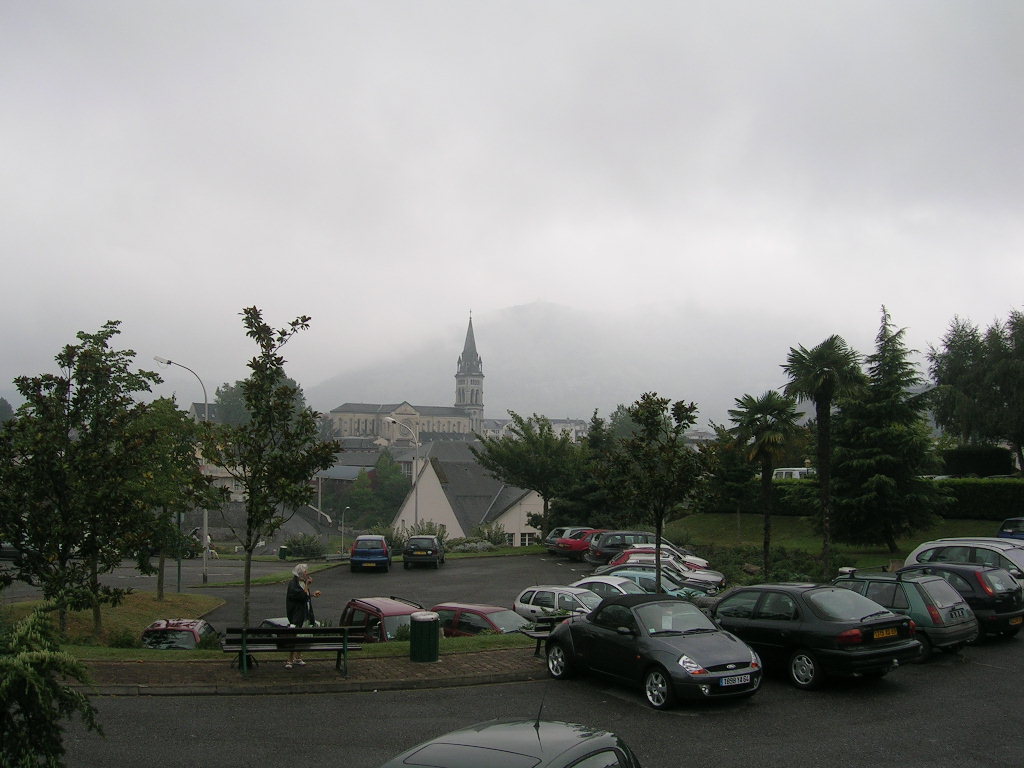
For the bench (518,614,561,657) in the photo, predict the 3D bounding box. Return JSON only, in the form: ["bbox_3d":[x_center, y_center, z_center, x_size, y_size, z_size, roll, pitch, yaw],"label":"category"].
[{"bbox_3d":[1.173,4.183,17.618,2.100,0.800,0.620,2,-3,-33],"label":"bench"}]

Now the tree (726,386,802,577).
[{"bbox_3d":[7.243,2.955,29.700,2.050,5.536,2.050,0,-3,0],"label":"tree"}]

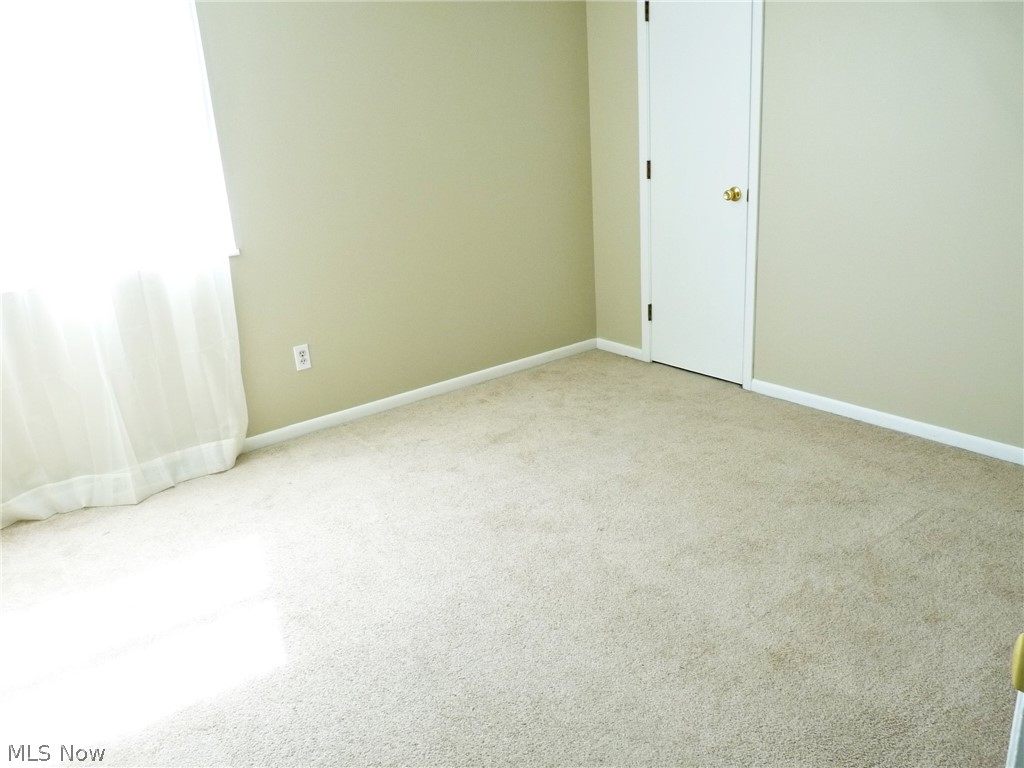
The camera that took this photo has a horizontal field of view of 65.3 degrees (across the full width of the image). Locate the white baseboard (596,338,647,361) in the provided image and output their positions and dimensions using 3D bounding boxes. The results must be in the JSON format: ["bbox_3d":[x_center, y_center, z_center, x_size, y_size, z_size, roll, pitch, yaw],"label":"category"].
[{"bbox_3d":[0.631,-0.200,4.666,0.015,0.068,0.382,-17,23,-33],"label":"white baseboard"}]

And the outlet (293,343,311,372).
[{"bbox_3d":[-0.973,-0.123,3.708,0.071,0.115,0.007,-17,23,-33],"label":"outlet"}]

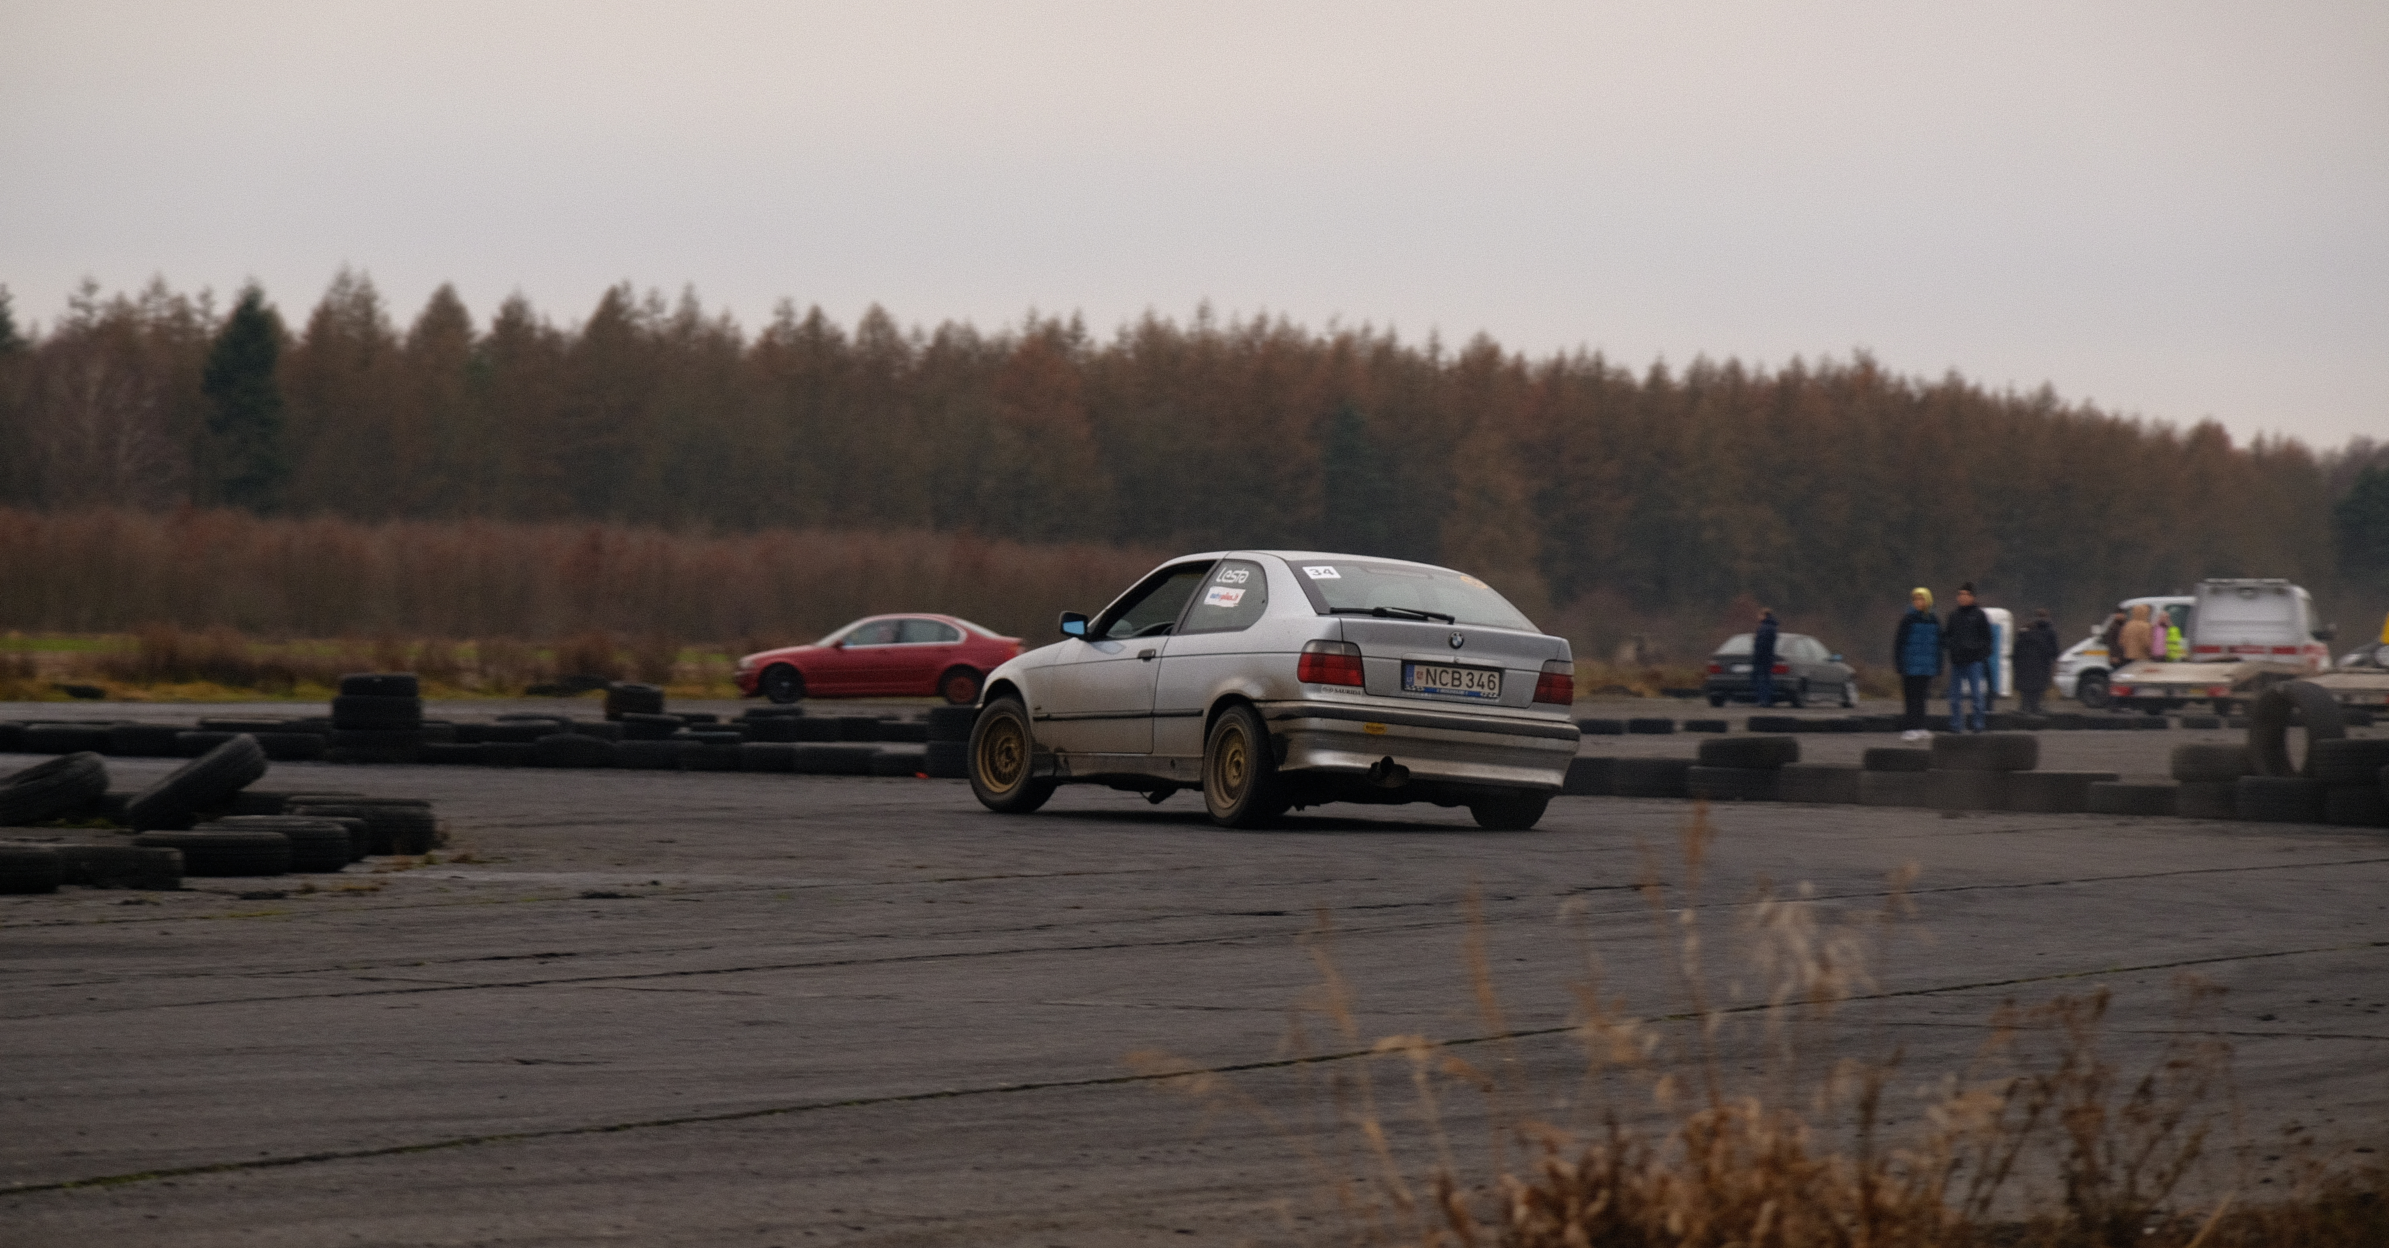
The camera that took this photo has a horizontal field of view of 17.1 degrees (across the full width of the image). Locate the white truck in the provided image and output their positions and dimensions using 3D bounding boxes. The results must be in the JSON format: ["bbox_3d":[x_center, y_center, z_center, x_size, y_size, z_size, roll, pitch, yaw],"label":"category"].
[{"bbox_3d":[17.636,0.411,136.800,2.100,2.400,6.800,1,0,22],"label":"white truck"}]

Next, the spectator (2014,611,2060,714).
[{"bbox_3d":[14.144,0.635,133.800,0.600,1.770,0.420,1,0,-18],"label":"spectator"}]

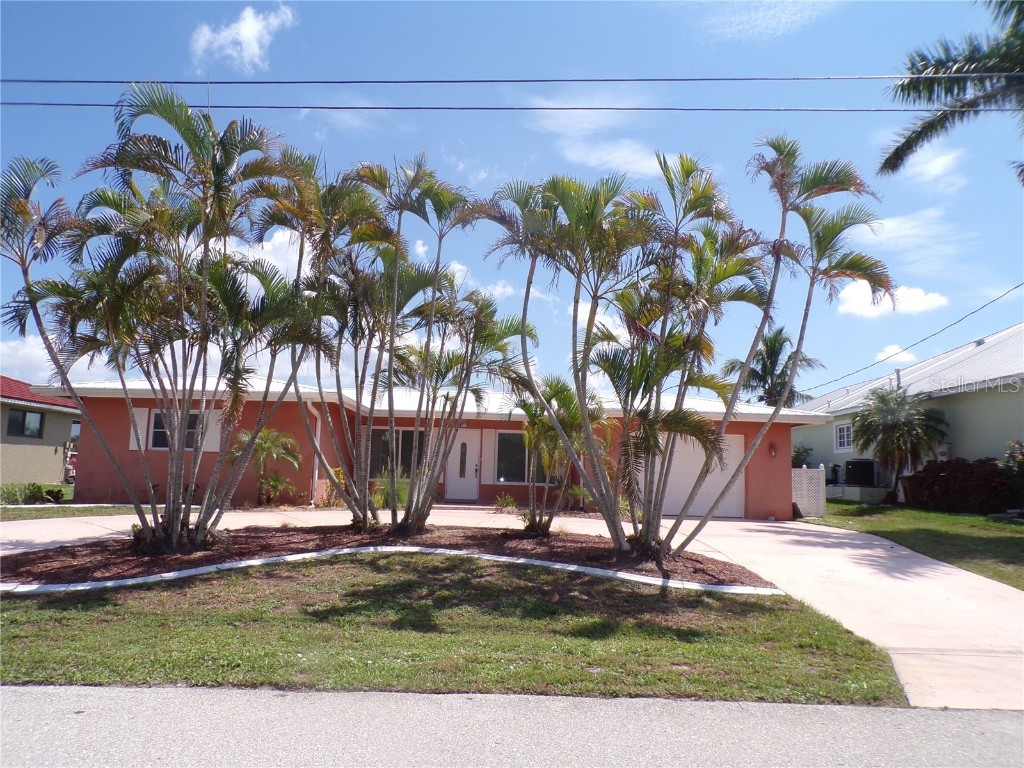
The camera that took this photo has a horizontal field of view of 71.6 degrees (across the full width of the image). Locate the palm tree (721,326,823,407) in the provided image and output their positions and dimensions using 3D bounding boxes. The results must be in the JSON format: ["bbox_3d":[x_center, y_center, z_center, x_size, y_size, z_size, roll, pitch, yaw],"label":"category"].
[{"bbox_3d":[12.100,1.190,33.000,4.800,7.800,4.600,1,-6,0],"label":"palm tree"}]

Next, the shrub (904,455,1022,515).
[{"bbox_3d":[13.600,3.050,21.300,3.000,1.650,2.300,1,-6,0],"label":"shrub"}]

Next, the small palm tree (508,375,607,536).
[{"bbox_3d":[0.860,1.300,13.350,1.830,2.980,1.750,1,-6,0],"label":"small palm tree"}]

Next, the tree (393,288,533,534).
[{"bbox_3d":[-0.920,0.440,13.250,2.600,4.500,2.350,1,-6,0],"label":"tree"}]

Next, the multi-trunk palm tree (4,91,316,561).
[{"bbox_3d":[-5.490,-1.200,11.000,4.700,7.300,3.800,1,-6,0],"label":"multi-trunk palm tree"}]

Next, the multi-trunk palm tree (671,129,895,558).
[{"bbox_3d":[4.359,-0.737,11.659,3.640,6.880,2.500,1,-6,0],"label":"multi-trunk palm tree"}]

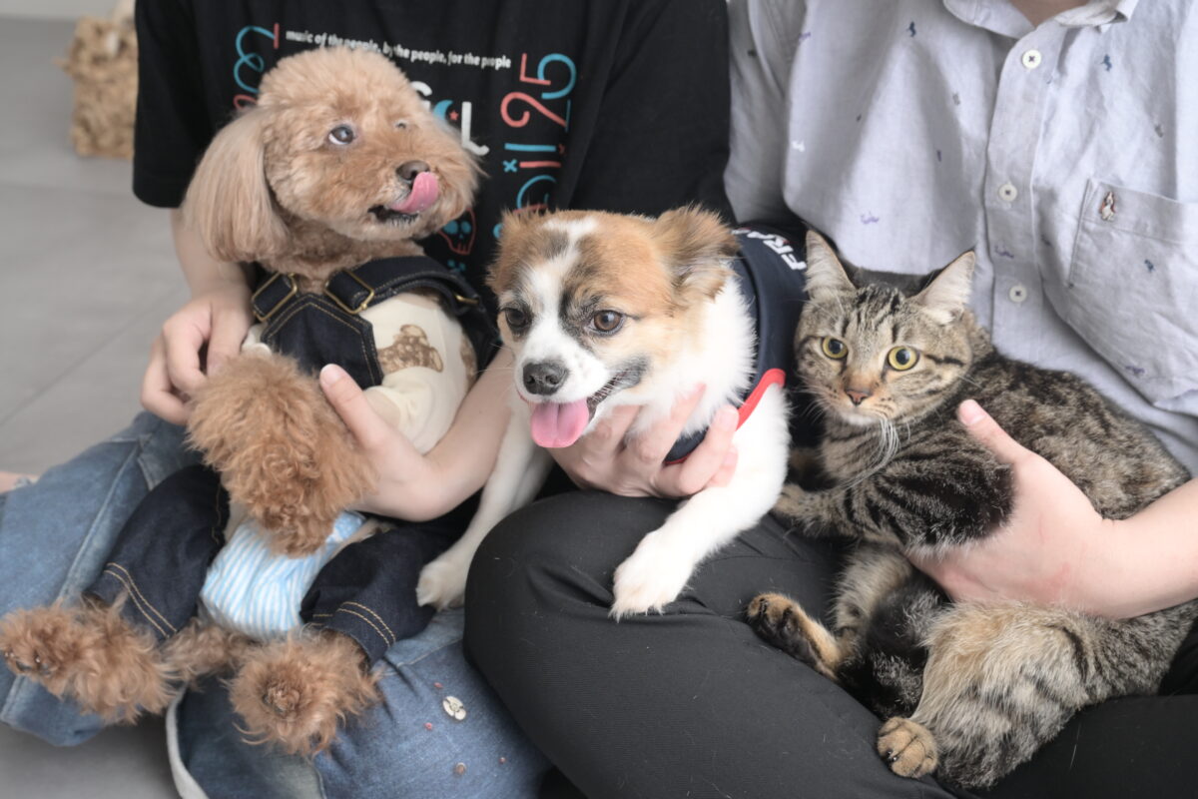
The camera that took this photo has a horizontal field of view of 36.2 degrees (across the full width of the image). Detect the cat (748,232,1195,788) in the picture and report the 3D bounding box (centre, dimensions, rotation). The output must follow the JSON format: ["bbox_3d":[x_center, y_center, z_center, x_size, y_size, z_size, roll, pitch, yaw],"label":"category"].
[{"bbox_3d":[0.235,0.049,1.125,0.326,0.286,0.219,-16,27,-34],"label":"cat"}]

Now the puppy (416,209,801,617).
[{"bbox_3d":[0.041,-0.019,1.109,0.184,0.224,0.337,11,24,25],"label":"puppy"}]

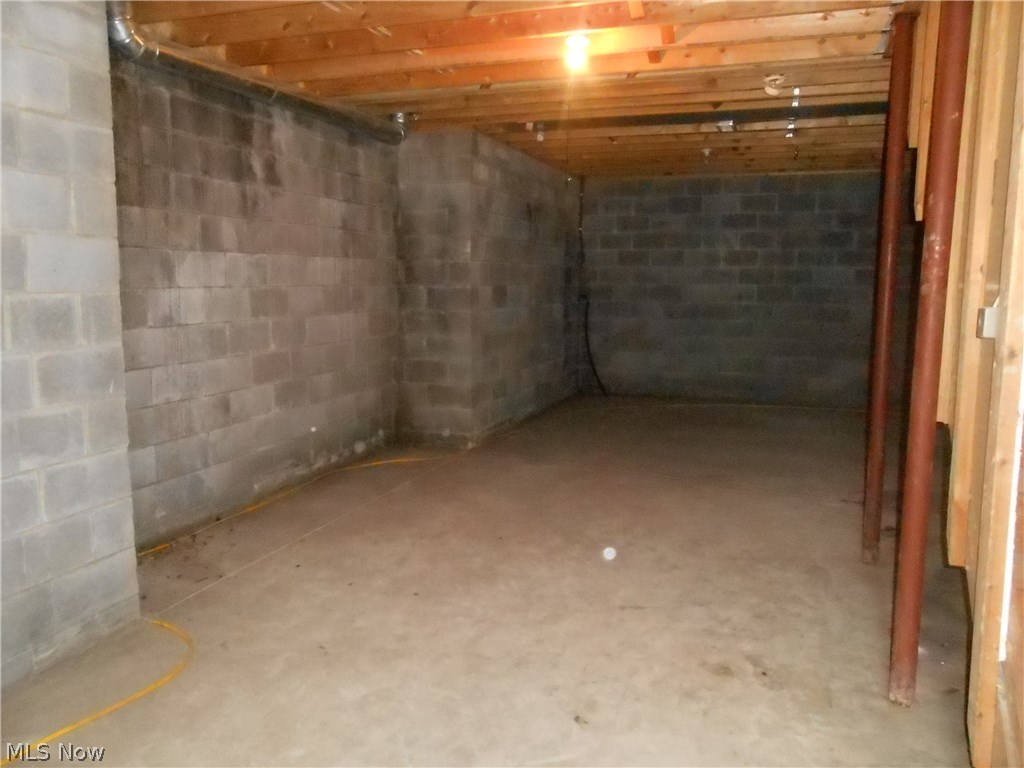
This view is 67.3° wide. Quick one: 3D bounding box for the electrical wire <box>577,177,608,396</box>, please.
[{"bbox_3d":[0.947,-1.133,9.050,0.320,2.550,0.120,2,8,14],"label":"electrical wire"}]

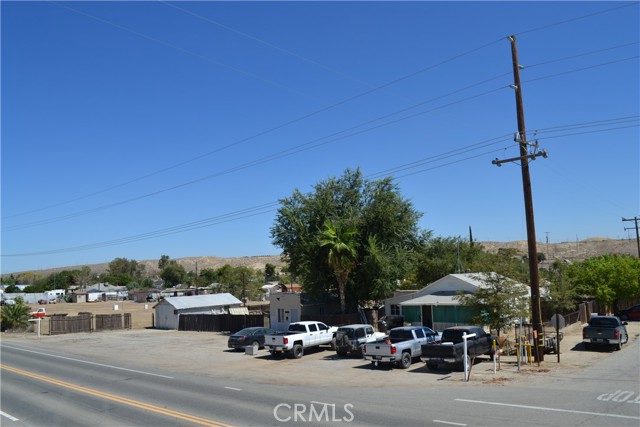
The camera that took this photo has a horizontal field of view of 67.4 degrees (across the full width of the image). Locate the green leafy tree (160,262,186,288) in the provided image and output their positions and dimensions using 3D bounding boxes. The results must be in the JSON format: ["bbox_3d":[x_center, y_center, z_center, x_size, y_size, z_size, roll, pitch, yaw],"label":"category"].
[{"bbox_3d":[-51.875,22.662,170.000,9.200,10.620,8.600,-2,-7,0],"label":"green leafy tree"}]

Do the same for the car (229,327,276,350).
[{"bbox_3d":[-4.402,9.129,35.446,1.880,1.490,4.950,-7,-10,34],"label":"car"}]

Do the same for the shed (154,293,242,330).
[{"bbox_3d":[-14.400,11.600,56.900,5.000,3.550,9.000,-9,-12,41],"label":"shed"}]

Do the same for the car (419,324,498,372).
[{"bbox_3d":[7.683,7.106,25.711,1.990,1.850,5.860,-8,-10,40],"label":"car"}]

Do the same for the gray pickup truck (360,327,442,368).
[{"bbox_3d":[4.998,7.319,26.776,2.040,1.940,5.870,-9,-10,43],"label":"gray pickup truck"}]

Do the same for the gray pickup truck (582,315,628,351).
[{"bbox_3d":[18.671,7.646,31.223,2.030,1.880,5.800,-8,-11,36],"label":"gray pickup truck"}]

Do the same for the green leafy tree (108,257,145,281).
[{"bbox_3d":[-56.224,19.798,138.888,10.500,14.690,9.500,2,-9,-22],"label":"green leafy tree"}]

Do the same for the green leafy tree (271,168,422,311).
[{"bbox_3d":[2.429,3.208,44.000,13.600,14.660,12.500,-2,-7,0],"label":"green leafy tree"}]

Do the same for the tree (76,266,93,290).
[{"bbox_3d":[-68.673,19.975,140.000,4.900,9.040,4.700,-2,-7,0],"label":"tree"}]

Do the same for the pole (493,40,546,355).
[{"bbox_3d":[11.535,-1.157,27.131,2.900,18.300,0.600,-6,-10,25],"label":"pole"}]

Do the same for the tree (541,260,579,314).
[{"bbox_3d":[24.943,7.863,50.000,4.600,5.940,4.400,-2,-7,0],"label":"tree"}]

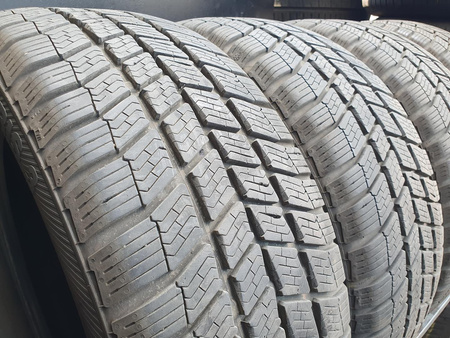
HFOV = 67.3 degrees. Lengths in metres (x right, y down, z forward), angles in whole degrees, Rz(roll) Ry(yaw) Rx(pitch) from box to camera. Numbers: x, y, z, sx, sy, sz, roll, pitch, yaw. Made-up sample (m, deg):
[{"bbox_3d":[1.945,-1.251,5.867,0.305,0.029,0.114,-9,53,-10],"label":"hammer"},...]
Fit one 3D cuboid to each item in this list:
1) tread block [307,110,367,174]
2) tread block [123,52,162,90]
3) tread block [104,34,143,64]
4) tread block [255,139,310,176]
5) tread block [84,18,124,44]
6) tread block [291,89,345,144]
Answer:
[{"bbox_3d":[0.110,-0.023,0.325,0.075,0.035,0.015,-40,-4,-22],"label":"tread block"},{"bbox_3d":[-0.060,-0.071,0.248,0.027,0.009,0.034,-20,61,-37],"label":"tread block"},{"bbox_3d":[-0.078,-0.093,0.264,0.024,0.007,0.038,30,42,13],"label":"tread block"},{"bbox_3d":[0.050,-0.007,0.273,0.063,0.028,0.011,6,-31,-44],"label":"tread block"},{"bbox_3d":[-0.099,-0.113,0.278,0.027,0.009,0.042,-21,49,-38],"label":"tread block"},{"bbox_3d":[0.099,-0.055,0.344,0.029,0.014,0.077,47,60,8],"label":"tread block"}]

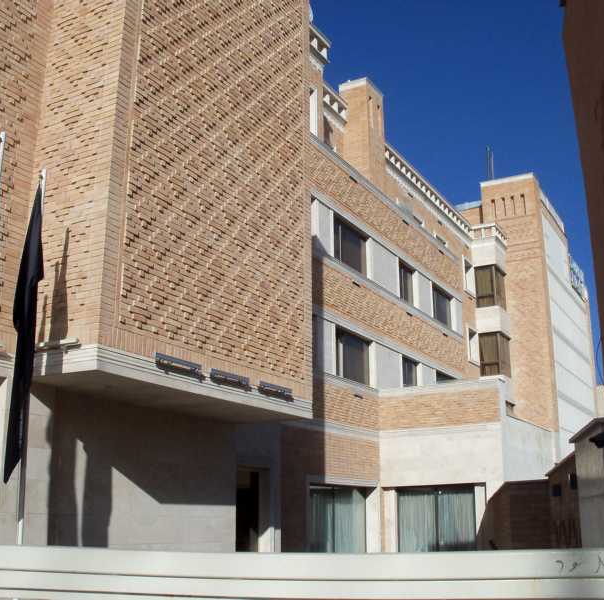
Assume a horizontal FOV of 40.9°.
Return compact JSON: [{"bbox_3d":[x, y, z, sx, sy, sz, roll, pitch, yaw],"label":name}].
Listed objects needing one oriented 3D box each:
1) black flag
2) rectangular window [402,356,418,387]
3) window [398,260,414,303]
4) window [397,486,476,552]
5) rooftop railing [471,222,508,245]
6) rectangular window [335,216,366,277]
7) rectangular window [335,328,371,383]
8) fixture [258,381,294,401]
[{"bbox_3d":[-2.880,0.252,8.258,0.310,3.125,0.260,5,-17,-18],"label":"black flag"},{"bbox_3d":[3.422,2.614,25.712,0.150,1.256,1.283,-9,-18,28],"label":"rectangular window"},{"bbox_3d":[3.411,-0.488,26.585,0.150,1.283,1.283,-9,-18,28],"label":"window"},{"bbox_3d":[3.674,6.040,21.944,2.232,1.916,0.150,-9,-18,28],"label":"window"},{"bbox_3d":[8.046,-2.620,34.602,1.004,0.586,1.953,-9,-18,28],"label":"rooftop railing"},{"bbox_3d":[1.368,-1.470,23.056,0.150,1.274,2.232,-9,-18,28],"label":"rectangular window"},{"bbox_3d":[1.391,1.633,22.203,0.150,1.256,2.186,-9,-18,28],"label":"rectangular window"},{"bbox_3d":[-0.390,1.324,11.828,0.170,0.190,0.890,-9,-18,28],"label":"fixture"}]

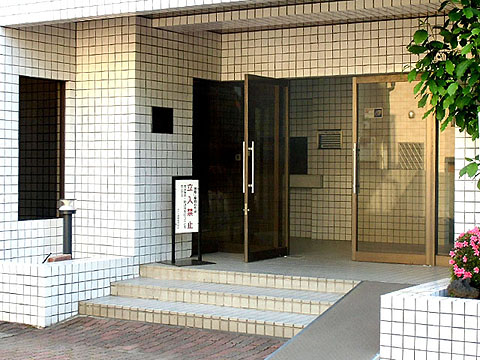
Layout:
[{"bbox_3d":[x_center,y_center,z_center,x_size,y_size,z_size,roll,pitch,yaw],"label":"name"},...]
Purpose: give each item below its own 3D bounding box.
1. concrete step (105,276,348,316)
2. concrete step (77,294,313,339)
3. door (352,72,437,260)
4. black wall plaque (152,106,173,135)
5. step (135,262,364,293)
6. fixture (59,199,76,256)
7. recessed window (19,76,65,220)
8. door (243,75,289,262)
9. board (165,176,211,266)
[{"bbox_3d":[-0.175,1.212,8.231,2.571,0.126,0.430,1,1,28],"label":"concrete step"},{"bbox_3d":[-0.460,1.362,7.885,2.544,0.131,0.430,1,1,28],"label":"concrete step"},{"bbox_3d":[1.751,-0.119,9.035,0.947,2.148,0.060,1,1,28],"label":"door"},{"bbox_3d":[-0.893,-0.697,9.223,0.030,0.305,0.385,1,1,33],"label":"black wall plaque"},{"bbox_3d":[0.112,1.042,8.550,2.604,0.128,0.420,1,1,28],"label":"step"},{"bbox_3d":[-1.885,0.525,8.643,0.180,0.645,0.180,0,1,-13],"label":"fixture"},{"bbox_3d":[-2.300,-0.353,9.040,0.120,1.599,0.630,1,1,38],"label":"recessed window"},{"bbox_3d":[0.322,-0.138,9.336,0.060,2.145,0.826,1,1,39],"label":"door"},{"bbox_3d":[-0.604,0.462,9.136,0.460,1.004,0.360,0,1,-34],"label":"board"}]

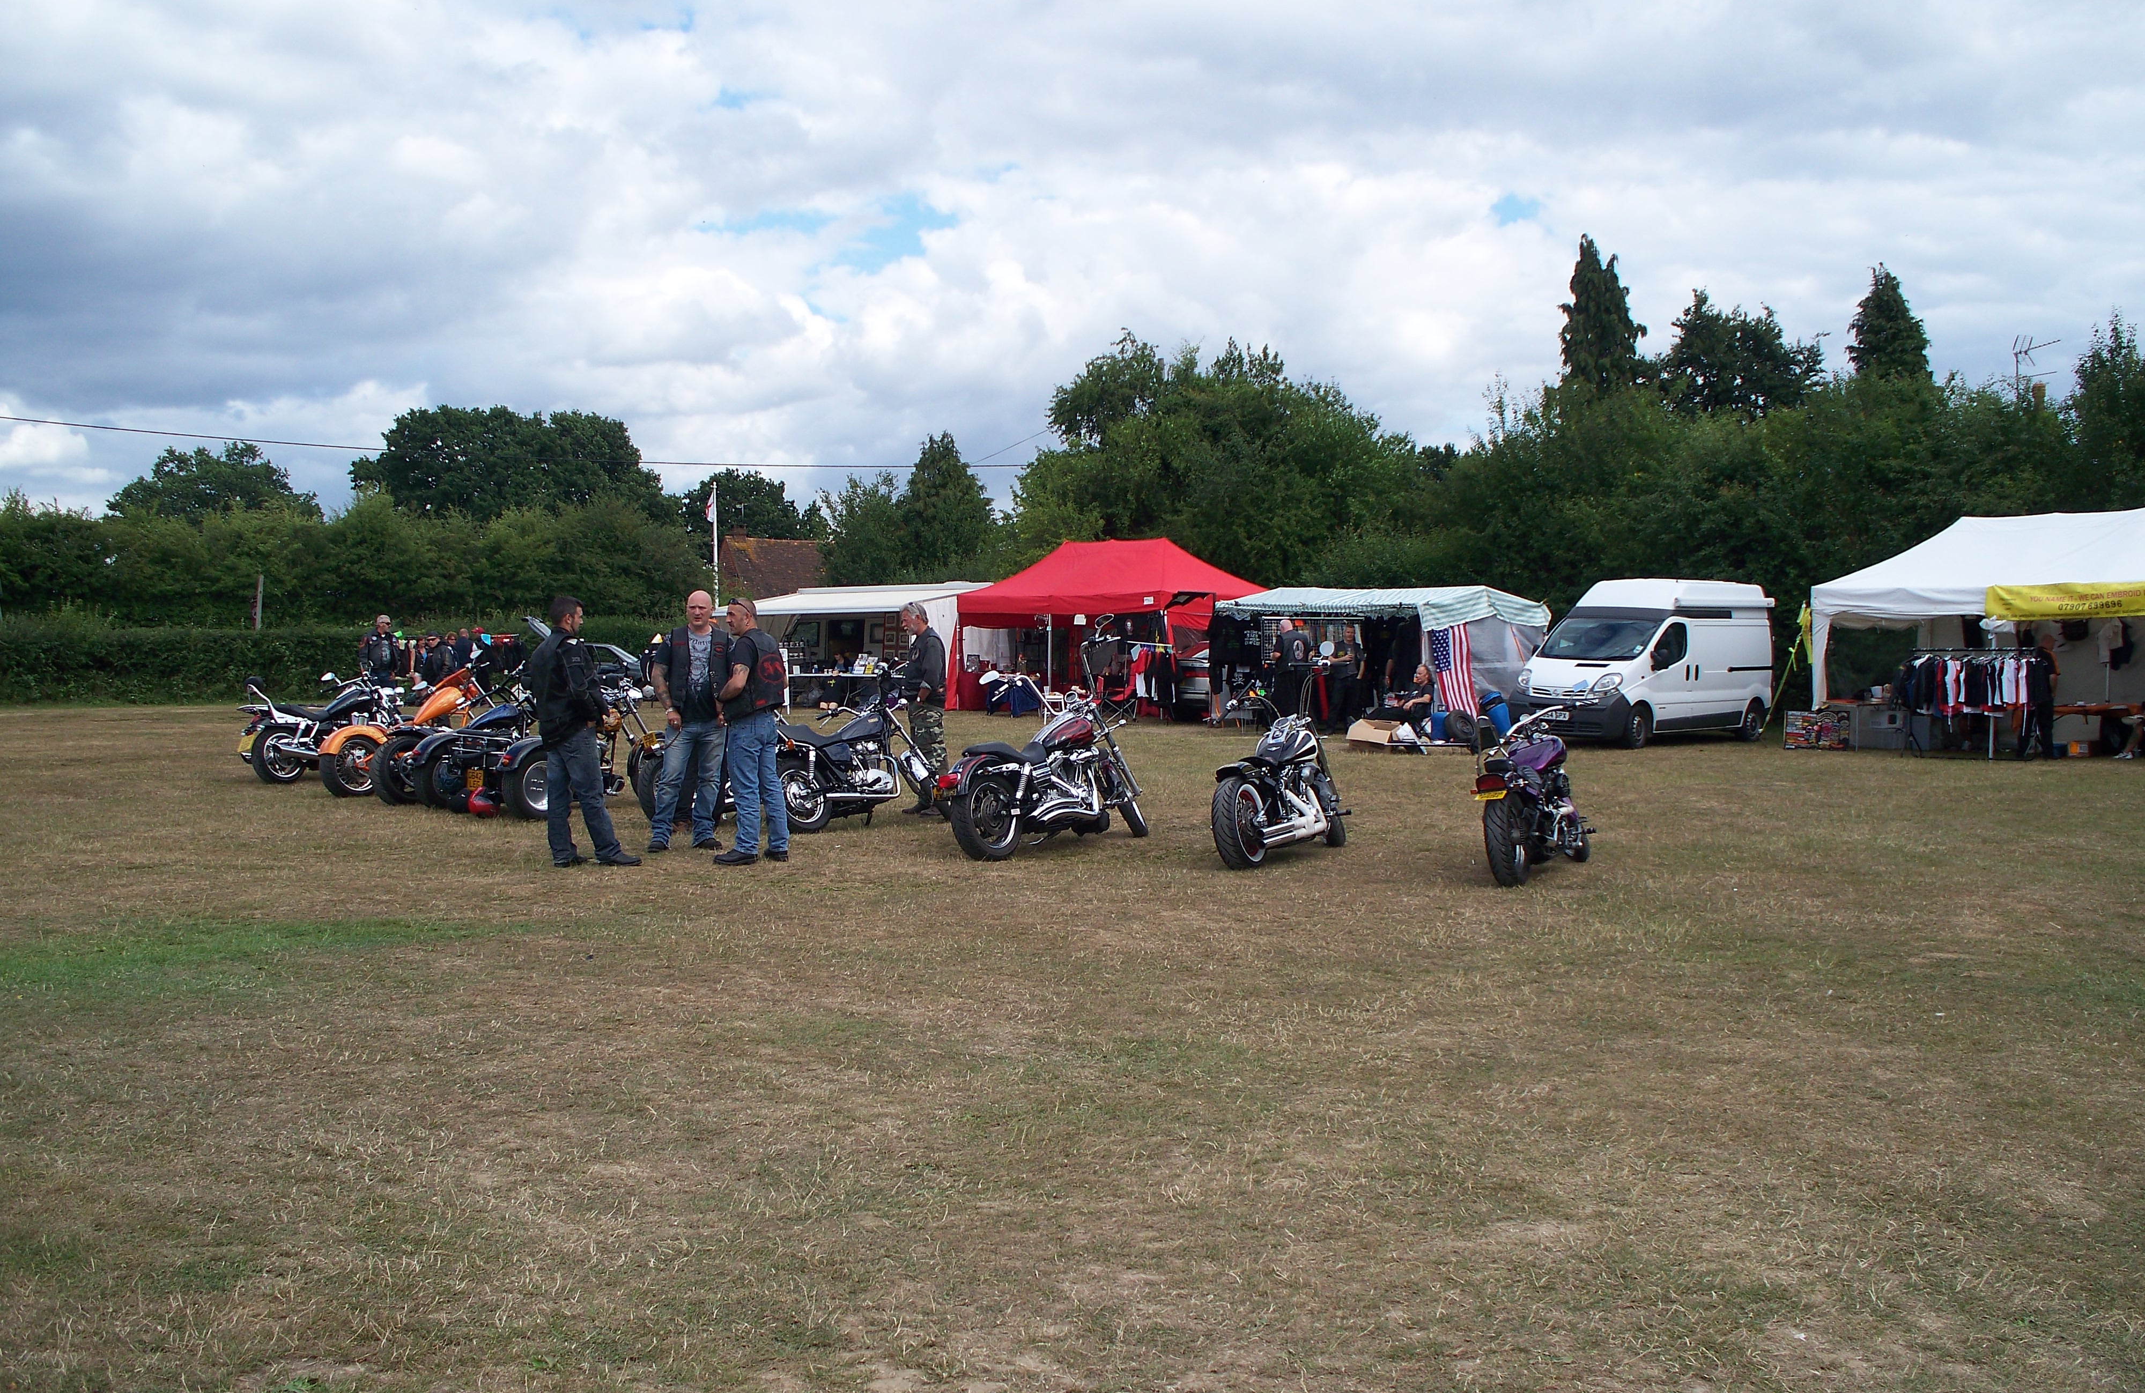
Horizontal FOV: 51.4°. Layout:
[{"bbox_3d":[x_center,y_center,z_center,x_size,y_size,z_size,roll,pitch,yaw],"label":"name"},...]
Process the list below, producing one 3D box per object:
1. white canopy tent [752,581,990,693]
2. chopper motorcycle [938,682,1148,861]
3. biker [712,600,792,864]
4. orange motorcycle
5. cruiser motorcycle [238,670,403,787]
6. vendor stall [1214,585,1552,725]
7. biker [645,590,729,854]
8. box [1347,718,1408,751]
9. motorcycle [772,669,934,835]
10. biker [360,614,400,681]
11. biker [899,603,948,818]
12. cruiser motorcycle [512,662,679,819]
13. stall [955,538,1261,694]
[{"bbox_3d":[-4.100,-0.959,42.966,2.500,2.500,5.400,-1,2,-44],"label":"white canopy tent"},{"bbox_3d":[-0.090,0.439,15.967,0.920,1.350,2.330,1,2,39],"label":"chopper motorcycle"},{"bbox_3d":[-2.240,0.242,15.525,0.440,1.810,0.540,1,2,41],"label":"biker"},{"bbox_3d":[-6.660,0.312,22.883,0.880,1.270,2.450,1,2,36],"label":"orange motorcycle"},{"bbox_3d":[-8.030,0.301,24.584,0.930,1.200,2.400,1,2,36],"label":"cruiser motorcycle"},{"bbox_3d":[5.200,-0.602,37.597,3.200,2.400,4.400,-1,2,-41],"label":"vendor stall"},{"bbox_3d":[-2.720,0.191,15.911,0.600,1.850,0.420,0,2,-2],"label":"biker"},{"bbox_3d":[4.000,0.513,29.294,0.750,0.420,0.550,1,2,24],"label":"box"},{"bbox_3d":[-1.600,0.445,18.018,2.120,1.230,0.850,-1,2,-43],"label":"motorcycle"},{"bbox_3d":[-9.300,-0.150,29.775,0.560,1.820,0.380,-1,2,-30],"label":"biker"},{"bbox_3d":[-1.270,0.119,19.160,0.420,1.820,0.520,0,2,-8],"label":"biker"},{"bbox_3d":[-4.300,0.386,19.983,1.000,1.280,2.400,1,2,36],"label":"cruiser motorcycle"},{"bbox_3d":[0.820,-1.229,40.557,3.000,3.150,5.900,-1,2,-40],"label":"stall"}]

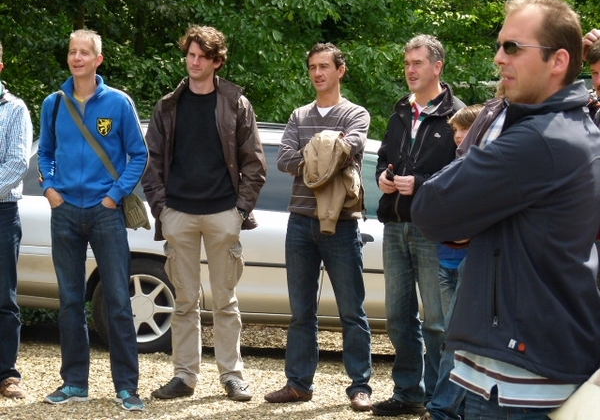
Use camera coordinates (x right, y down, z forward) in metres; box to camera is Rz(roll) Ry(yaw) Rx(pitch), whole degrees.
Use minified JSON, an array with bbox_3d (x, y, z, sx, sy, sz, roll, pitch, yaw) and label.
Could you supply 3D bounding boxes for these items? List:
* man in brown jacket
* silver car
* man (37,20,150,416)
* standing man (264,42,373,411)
[{"bbox_3d":[-0.470,0.012,11.250,0.580,1.820,0.380,1,3,8],"label":"man in brown jacket"},{"bbox_3d":[0.070,0.158,15.062,4.650,1.470,1.760,2,2,-15],"label":"silver car"},{"bbox_3d":[-1.002,0.036,11.100,0.500,1.810,0.370,2,3,18],"label":"man"},{"bbox_3d":[0.094,0.070,11.050,0.490,1.760,0.390,2,3,20],"label":"standing man"}]

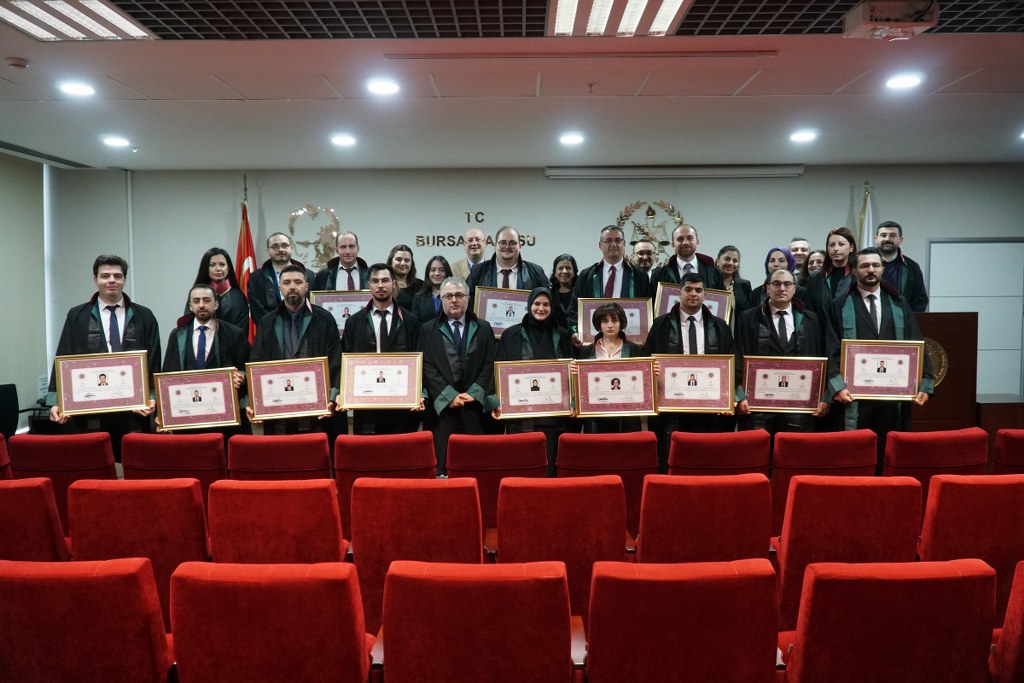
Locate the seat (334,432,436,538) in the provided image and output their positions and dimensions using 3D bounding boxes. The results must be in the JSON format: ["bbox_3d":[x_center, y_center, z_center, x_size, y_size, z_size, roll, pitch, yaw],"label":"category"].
[{"bbox_3d":[-0.635,0.905,4.216,0.560,0.920,0.580,0,4,1],"label":"seat"}]

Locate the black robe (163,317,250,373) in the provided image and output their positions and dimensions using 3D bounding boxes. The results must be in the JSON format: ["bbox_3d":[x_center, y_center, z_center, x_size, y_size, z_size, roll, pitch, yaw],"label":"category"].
[{"bbox_3d":[-1.979,0.371,5.001,0.590,1.120,0.380,0,3,0],"label":"black robe"}]

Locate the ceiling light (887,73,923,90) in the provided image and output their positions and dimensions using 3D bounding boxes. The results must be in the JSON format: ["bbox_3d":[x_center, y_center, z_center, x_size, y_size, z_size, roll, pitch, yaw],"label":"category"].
[{"bbox_3d":[2.255,-1.501,4.412,0.190,0.040,0.190,0,4,1],"label":"ceiling light"}]

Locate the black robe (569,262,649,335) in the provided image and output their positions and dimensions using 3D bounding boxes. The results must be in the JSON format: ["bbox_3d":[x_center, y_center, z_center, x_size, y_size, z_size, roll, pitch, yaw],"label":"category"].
[{"bbox_3d":[0.661,-0.076,5.232,0.580,0.920,0.330,0,4,3],"label":"black robe"}]

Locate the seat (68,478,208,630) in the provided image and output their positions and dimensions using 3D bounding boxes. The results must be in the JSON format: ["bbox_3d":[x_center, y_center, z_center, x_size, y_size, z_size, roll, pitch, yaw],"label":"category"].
[{"bbox_3d":[-1.438,0.966,3.218,0.530,0.910,0.600,0,4,1],"label":"seat"}]

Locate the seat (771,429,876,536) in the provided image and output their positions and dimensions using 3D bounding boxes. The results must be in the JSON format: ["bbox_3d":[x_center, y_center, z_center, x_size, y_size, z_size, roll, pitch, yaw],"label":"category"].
[{"bbox_3d":[1.567,0.883,4.099,0.530,0.910,0.600,0,4,1],"label":"seat"}]

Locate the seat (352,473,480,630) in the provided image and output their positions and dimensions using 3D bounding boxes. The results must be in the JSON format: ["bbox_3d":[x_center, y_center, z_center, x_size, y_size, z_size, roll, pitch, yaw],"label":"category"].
[{"bbox_3d":[-0.356,0.956,3.204,0.530,0.910,0.600,0,4,1],"label":"seat"}]

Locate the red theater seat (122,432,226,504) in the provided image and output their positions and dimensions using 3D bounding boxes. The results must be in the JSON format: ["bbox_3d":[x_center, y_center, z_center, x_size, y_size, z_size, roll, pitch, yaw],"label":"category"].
[{"bbox_3d":[-1.705,0.903,4.144,0.530,0.910,0.600,0,4,1],"label":"red theater seat"}]

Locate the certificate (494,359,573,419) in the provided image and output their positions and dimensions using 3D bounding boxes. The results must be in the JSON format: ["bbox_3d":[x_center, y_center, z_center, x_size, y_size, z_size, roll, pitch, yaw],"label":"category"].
[{"bbox_3d":[0.150,0.303,4.900,0.510,0.360,0.030,-3,3,0],"label":"certificate"}]

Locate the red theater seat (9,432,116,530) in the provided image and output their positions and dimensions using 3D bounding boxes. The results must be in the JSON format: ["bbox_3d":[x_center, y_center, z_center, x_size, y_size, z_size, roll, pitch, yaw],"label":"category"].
[{"bbox_3d":[-2.260,0.907,4.152,0.530,0.910,0.600,0,4,1],"label":"red theater seat"}]

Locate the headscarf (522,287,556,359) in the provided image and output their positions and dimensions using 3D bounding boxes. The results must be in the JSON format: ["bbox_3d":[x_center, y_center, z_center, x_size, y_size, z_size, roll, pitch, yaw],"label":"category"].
[{"bbox_3d":[0.174,-0.125,5.050,0.230,0.480,0.250,0,3,0],"label":"headscarf"}]

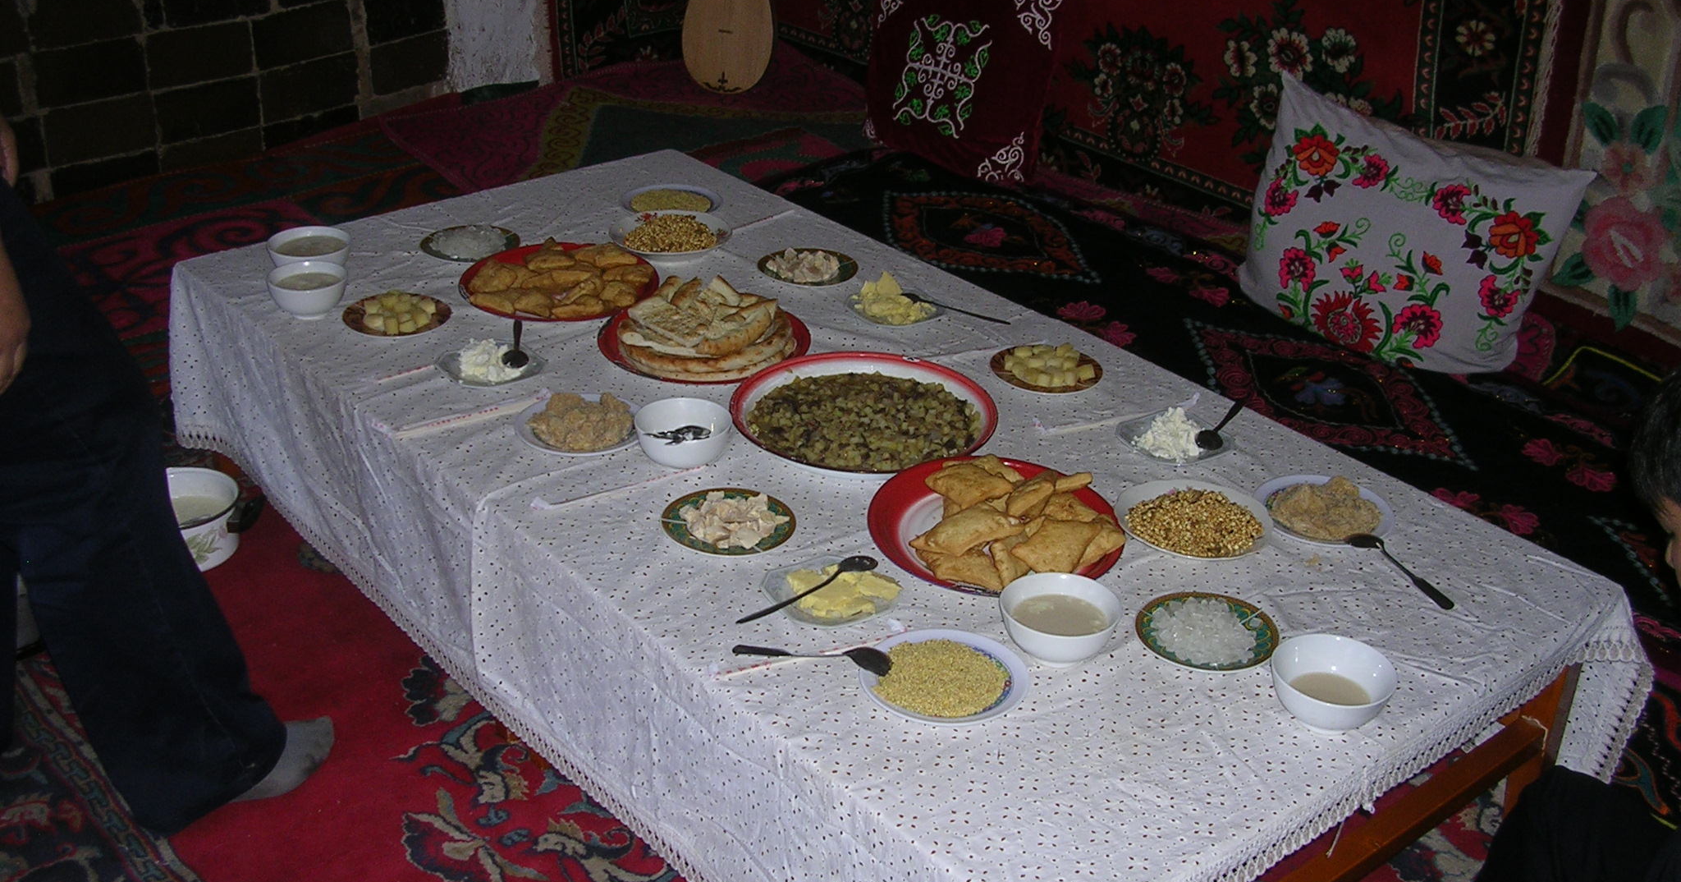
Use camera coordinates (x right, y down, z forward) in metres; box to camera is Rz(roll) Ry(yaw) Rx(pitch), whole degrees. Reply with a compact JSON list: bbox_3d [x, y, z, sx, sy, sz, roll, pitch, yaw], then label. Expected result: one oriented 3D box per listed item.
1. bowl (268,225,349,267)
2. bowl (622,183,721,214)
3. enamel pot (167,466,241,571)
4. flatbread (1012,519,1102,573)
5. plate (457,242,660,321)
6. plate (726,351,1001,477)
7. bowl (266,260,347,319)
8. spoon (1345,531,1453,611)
[{"bbox_3d":[-0.777,-0.264,2.708,0.120,0.058,0.120,2,29,-1],"label":"bowl"},{"bbox_3d":[-0.287,-0.391,3.134,0.171,0.034,0.171,2,28,-1],"label":"bowl"},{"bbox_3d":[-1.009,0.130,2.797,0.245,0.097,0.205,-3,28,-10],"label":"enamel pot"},{"bbox_3d":[0.251,0.131,2.142,0.078,0.030,0.098,18,38,22],"label":"flatbread"},{"bbox_3d":[-0.428,-0.231,2.825,0.303,0.032,0.303,2,28,-1],"label":"plate"},{"bbox_3d":[0.031,-0.024,2.456,0.353,0.043,0.353,2,28,-1],"label":"plate"},{"bbox_3d":[-0.748,-0.206,2.605,0.111,0.057,0.111,2,29,-1],"label":"bowl"},{"bbox_3d":[0.629,0.144,2.080,0.034,0.025,0.150,-17,36,-31],"label":"spoon"}]

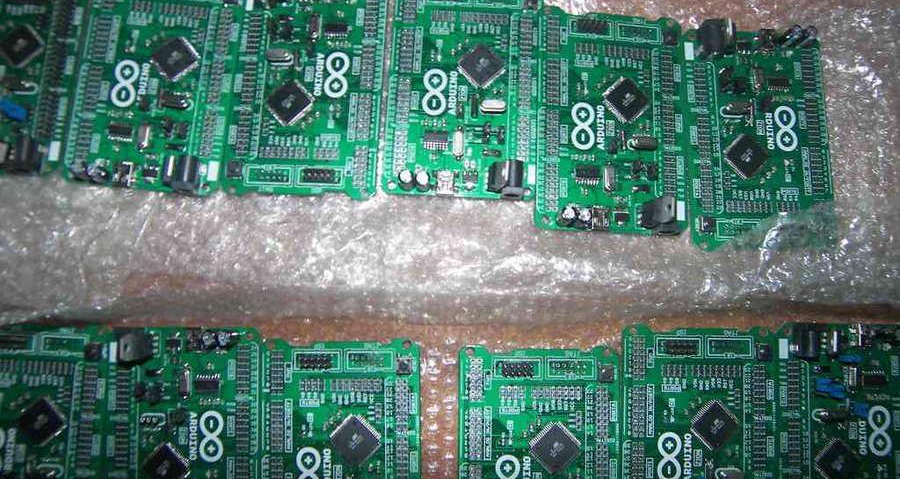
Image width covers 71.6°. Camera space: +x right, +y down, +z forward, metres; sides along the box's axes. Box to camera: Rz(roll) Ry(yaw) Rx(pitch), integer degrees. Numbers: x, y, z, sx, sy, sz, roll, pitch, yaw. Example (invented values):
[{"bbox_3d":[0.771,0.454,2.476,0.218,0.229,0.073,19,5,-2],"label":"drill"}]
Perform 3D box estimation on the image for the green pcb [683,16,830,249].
[{"bbox_3d":[0.133,-0.045,0.265,0.063,0.013,0.099,1,82,-4],"label":"green pcb"}]

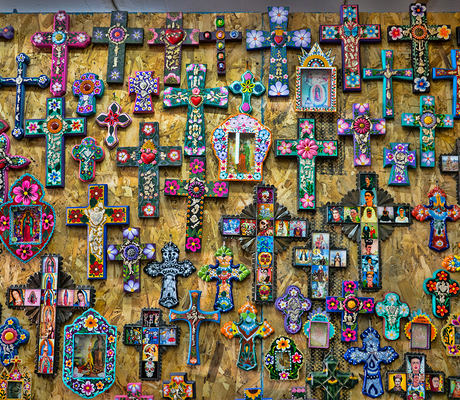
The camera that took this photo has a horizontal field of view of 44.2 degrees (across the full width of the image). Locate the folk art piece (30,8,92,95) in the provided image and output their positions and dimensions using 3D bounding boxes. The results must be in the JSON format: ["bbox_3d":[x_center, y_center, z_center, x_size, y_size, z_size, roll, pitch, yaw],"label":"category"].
[{"bbox_3d":[-0.568,-0.491,1.916,0.196,0.288,0.032,1,-6,0],"label":"folk art piece"}]

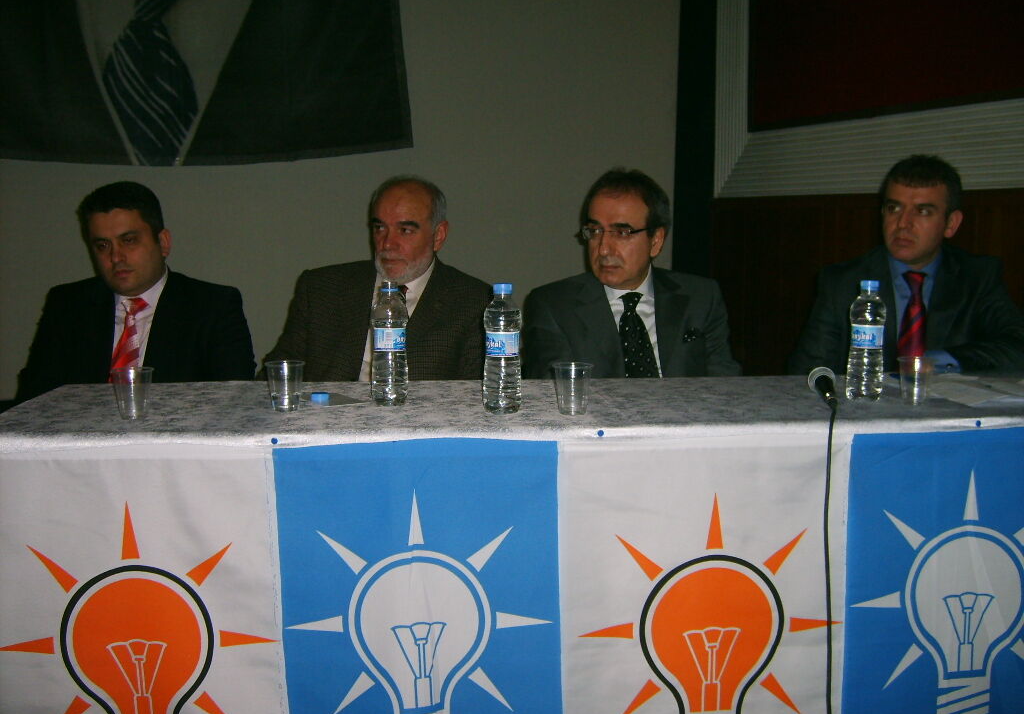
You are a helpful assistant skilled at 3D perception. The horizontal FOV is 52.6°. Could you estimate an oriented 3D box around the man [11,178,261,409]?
[{"bbox_3d":[-0.791,0.249,2.096,0.540,1.201,0.800,-1,7,-8],"label":"man"}]

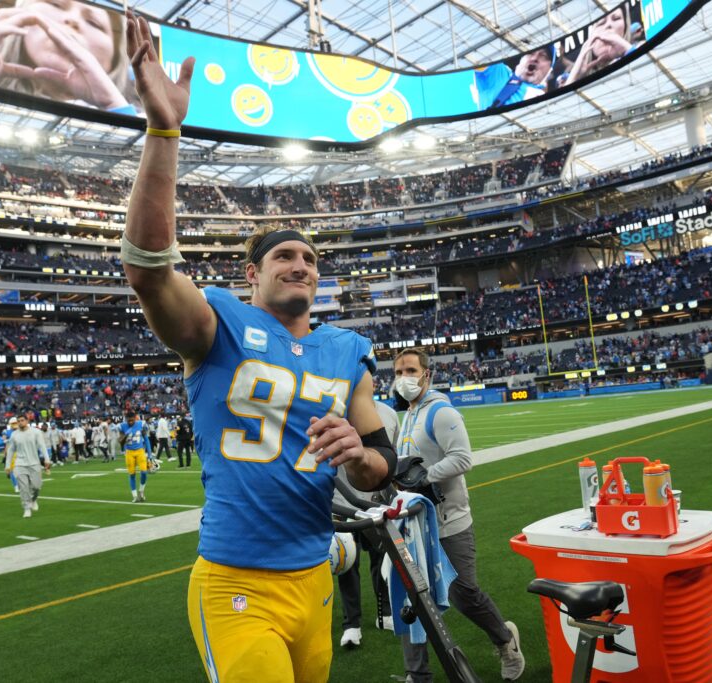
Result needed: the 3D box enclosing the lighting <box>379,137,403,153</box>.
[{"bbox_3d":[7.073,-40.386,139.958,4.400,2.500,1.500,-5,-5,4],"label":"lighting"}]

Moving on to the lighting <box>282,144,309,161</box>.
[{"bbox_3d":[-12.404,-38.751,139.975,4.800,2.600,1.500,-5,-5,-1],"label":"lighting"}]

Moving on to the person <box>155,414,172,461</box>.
[{"bbox_3d":[-7.246,3.640,25.716,0.720,1.760,0.550,-3,-5,-15],"label":"person"}]

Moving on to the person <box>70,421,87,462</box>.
[{"bbox_3d":[-12.308,4.460,30.286,0.620,1.800,0.500,0,-7,-45],"label":"person"}]

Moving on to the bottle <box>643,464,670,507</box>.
[{"bbox_3d":[1.134,0.586,2.560,0.084,0.263,0.084,-1,-6,-37],"label":"bottle"}]

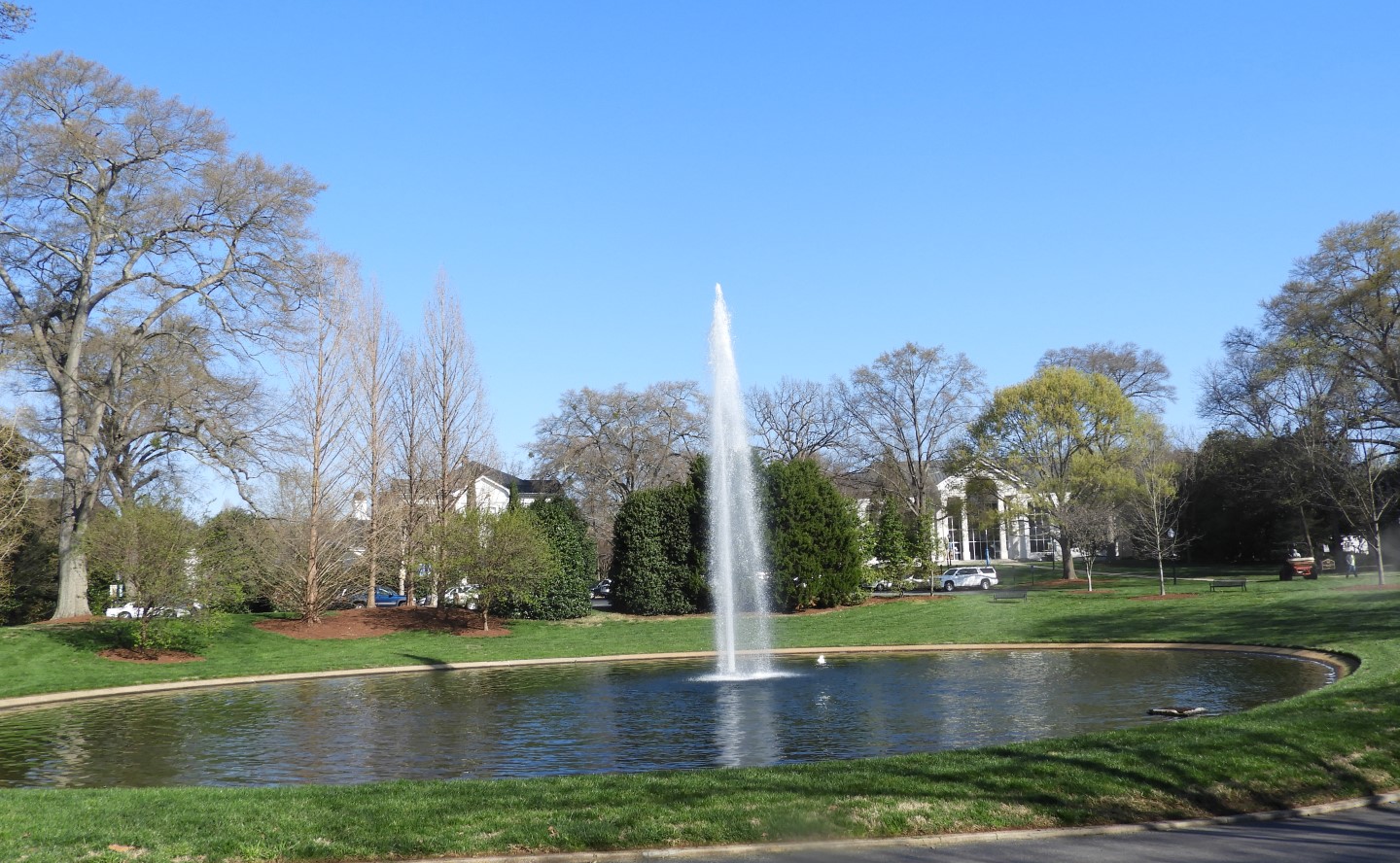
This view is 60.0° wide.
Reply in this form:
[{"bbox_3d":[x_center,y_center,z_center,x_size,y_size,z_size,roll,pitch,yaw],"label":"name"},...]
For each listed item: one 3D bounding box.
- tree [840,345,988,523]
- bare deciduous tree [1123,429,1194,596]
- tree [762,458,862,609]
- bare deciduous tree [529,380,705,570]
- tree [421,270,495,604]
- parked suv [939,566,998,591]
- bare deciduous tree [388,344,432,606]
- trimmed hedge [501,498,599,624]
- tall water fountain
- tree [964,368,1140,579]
[{"bbox_3d":[20.434,2.916,116.243,13.727,23.022,13.000,-1,-6,0],"label":"tree"},{"bbox_3d":[28.922,5.069,76.570,4.487,10.548,4.500,-1,-6,0],"label":"bare deciduous tree"},{"bbox_3d":[7.023,6.536,77.523,6.709,9.683,6.200,-1,-6,0],"label":"tree"},{"bbox_3d":[-7.358,4.913,111.055,16.419,19.544,15.000,-1,-6,0],"label":"bare deciduous tree"},{"bbox_3d":[-15.002,0.283,75.133,4.606,20.973,4.500,-1,-6,0],"label":"tree"},{"bbox_3d":[21.380,11.805,97.000,5.250,1.930,2.020,1,-7,-20],"label":"parked suv"},{"bbox_3d":[-17.926,2.365,74.899,2.566,16.650,2.500,-1,-6,0],"label":"bare deciduous tree"},{"bbox_3d":[-8.694,7.236,69.380,5.566,7.030,5.200,-1,-6,0],"label":"trimmed hedge"},{"bbox_3d":[1.430,1.575,41.730,2.295,13.527,2.000,-1,-6,0],"label":"tall water fountain"},{"bbox_3d":[31.944,3.694,109.032,16.218,19.111,15.500,-1,-6,0],"label":"tree"}]

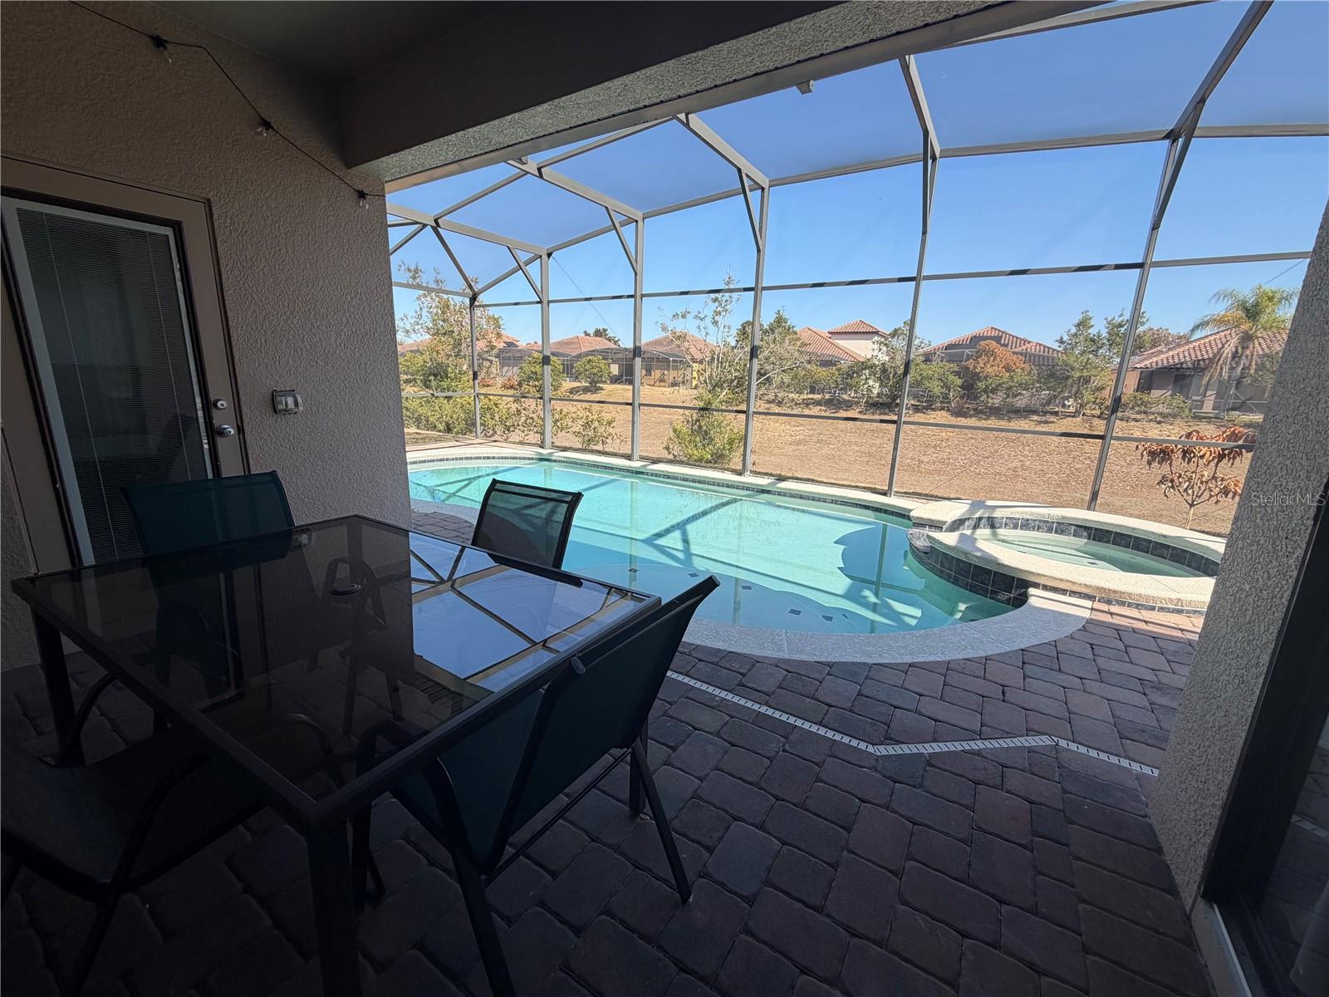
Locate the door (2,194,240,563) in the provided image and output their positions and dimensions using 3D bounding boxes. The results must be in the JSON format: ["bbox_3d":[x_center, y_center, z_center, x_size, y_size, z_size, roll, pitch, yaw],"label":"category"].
[{"bbox_3d":[-2.552,-0.409,2.579,0.060,2.040,0.830,10,15,33],"label":"door"}]

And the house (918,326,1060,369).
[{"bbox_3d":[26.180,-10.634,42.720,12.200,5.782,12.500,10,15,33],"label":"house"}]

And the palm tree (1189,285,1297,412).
[{"bbox_3d":[29.411,-7.627,27.493,4.400,6.510,4.400,-10,17,-43],"label":"palm tree"}]

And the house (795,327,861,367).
[{"bbox_3d":[13.867,-13.093,51.095,12.400,6.187,12.500,10,15,33],"label":"house"}]

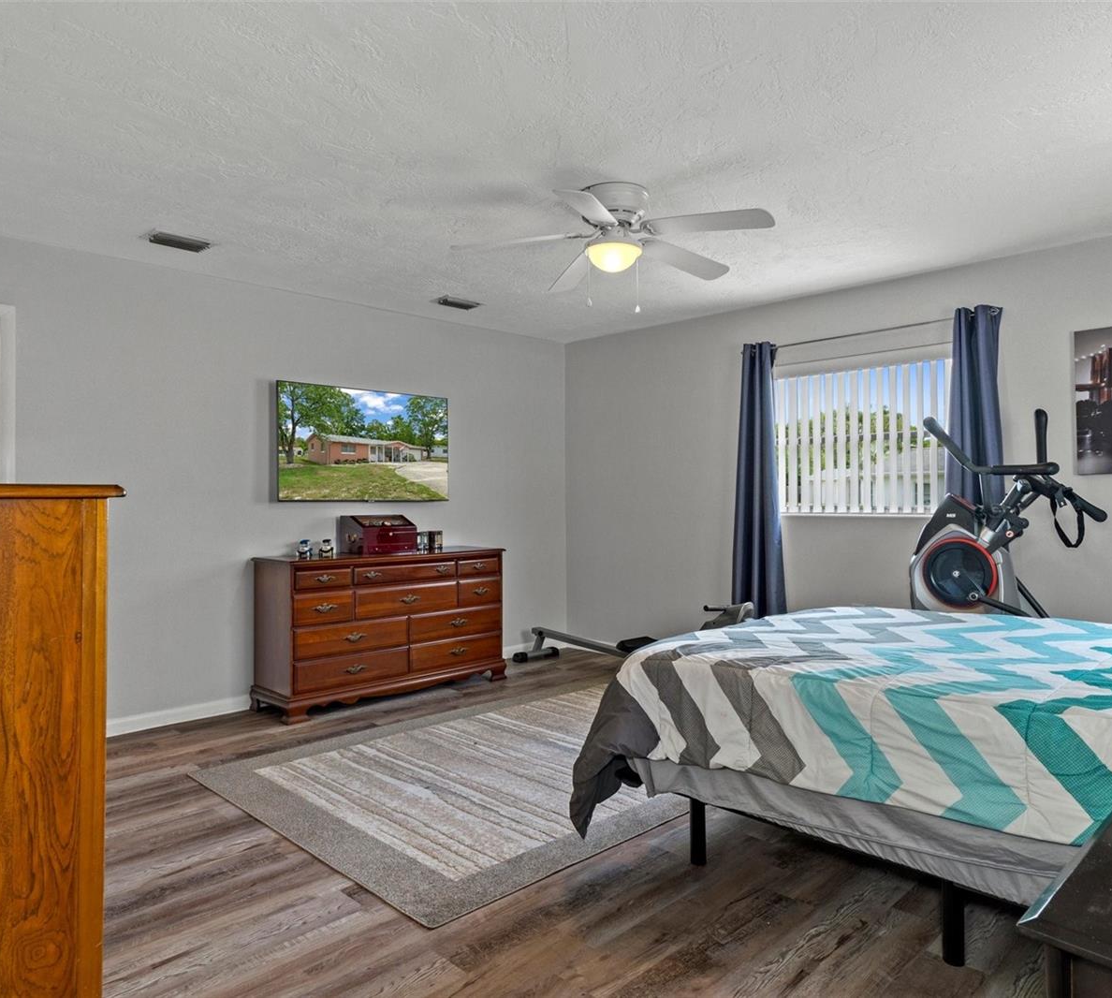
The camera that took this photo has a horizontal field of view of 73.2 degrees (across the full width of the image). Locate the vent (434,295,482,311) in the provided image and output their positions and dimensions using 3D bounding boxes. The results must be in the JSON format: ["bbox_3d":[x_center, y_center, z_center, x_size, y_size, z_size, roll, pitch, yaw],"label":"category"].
[{"bbox_3d":[-0.626,-1.230,4.746,0.298,0.018,0.207,0,1,-43],"label":"vent"}]

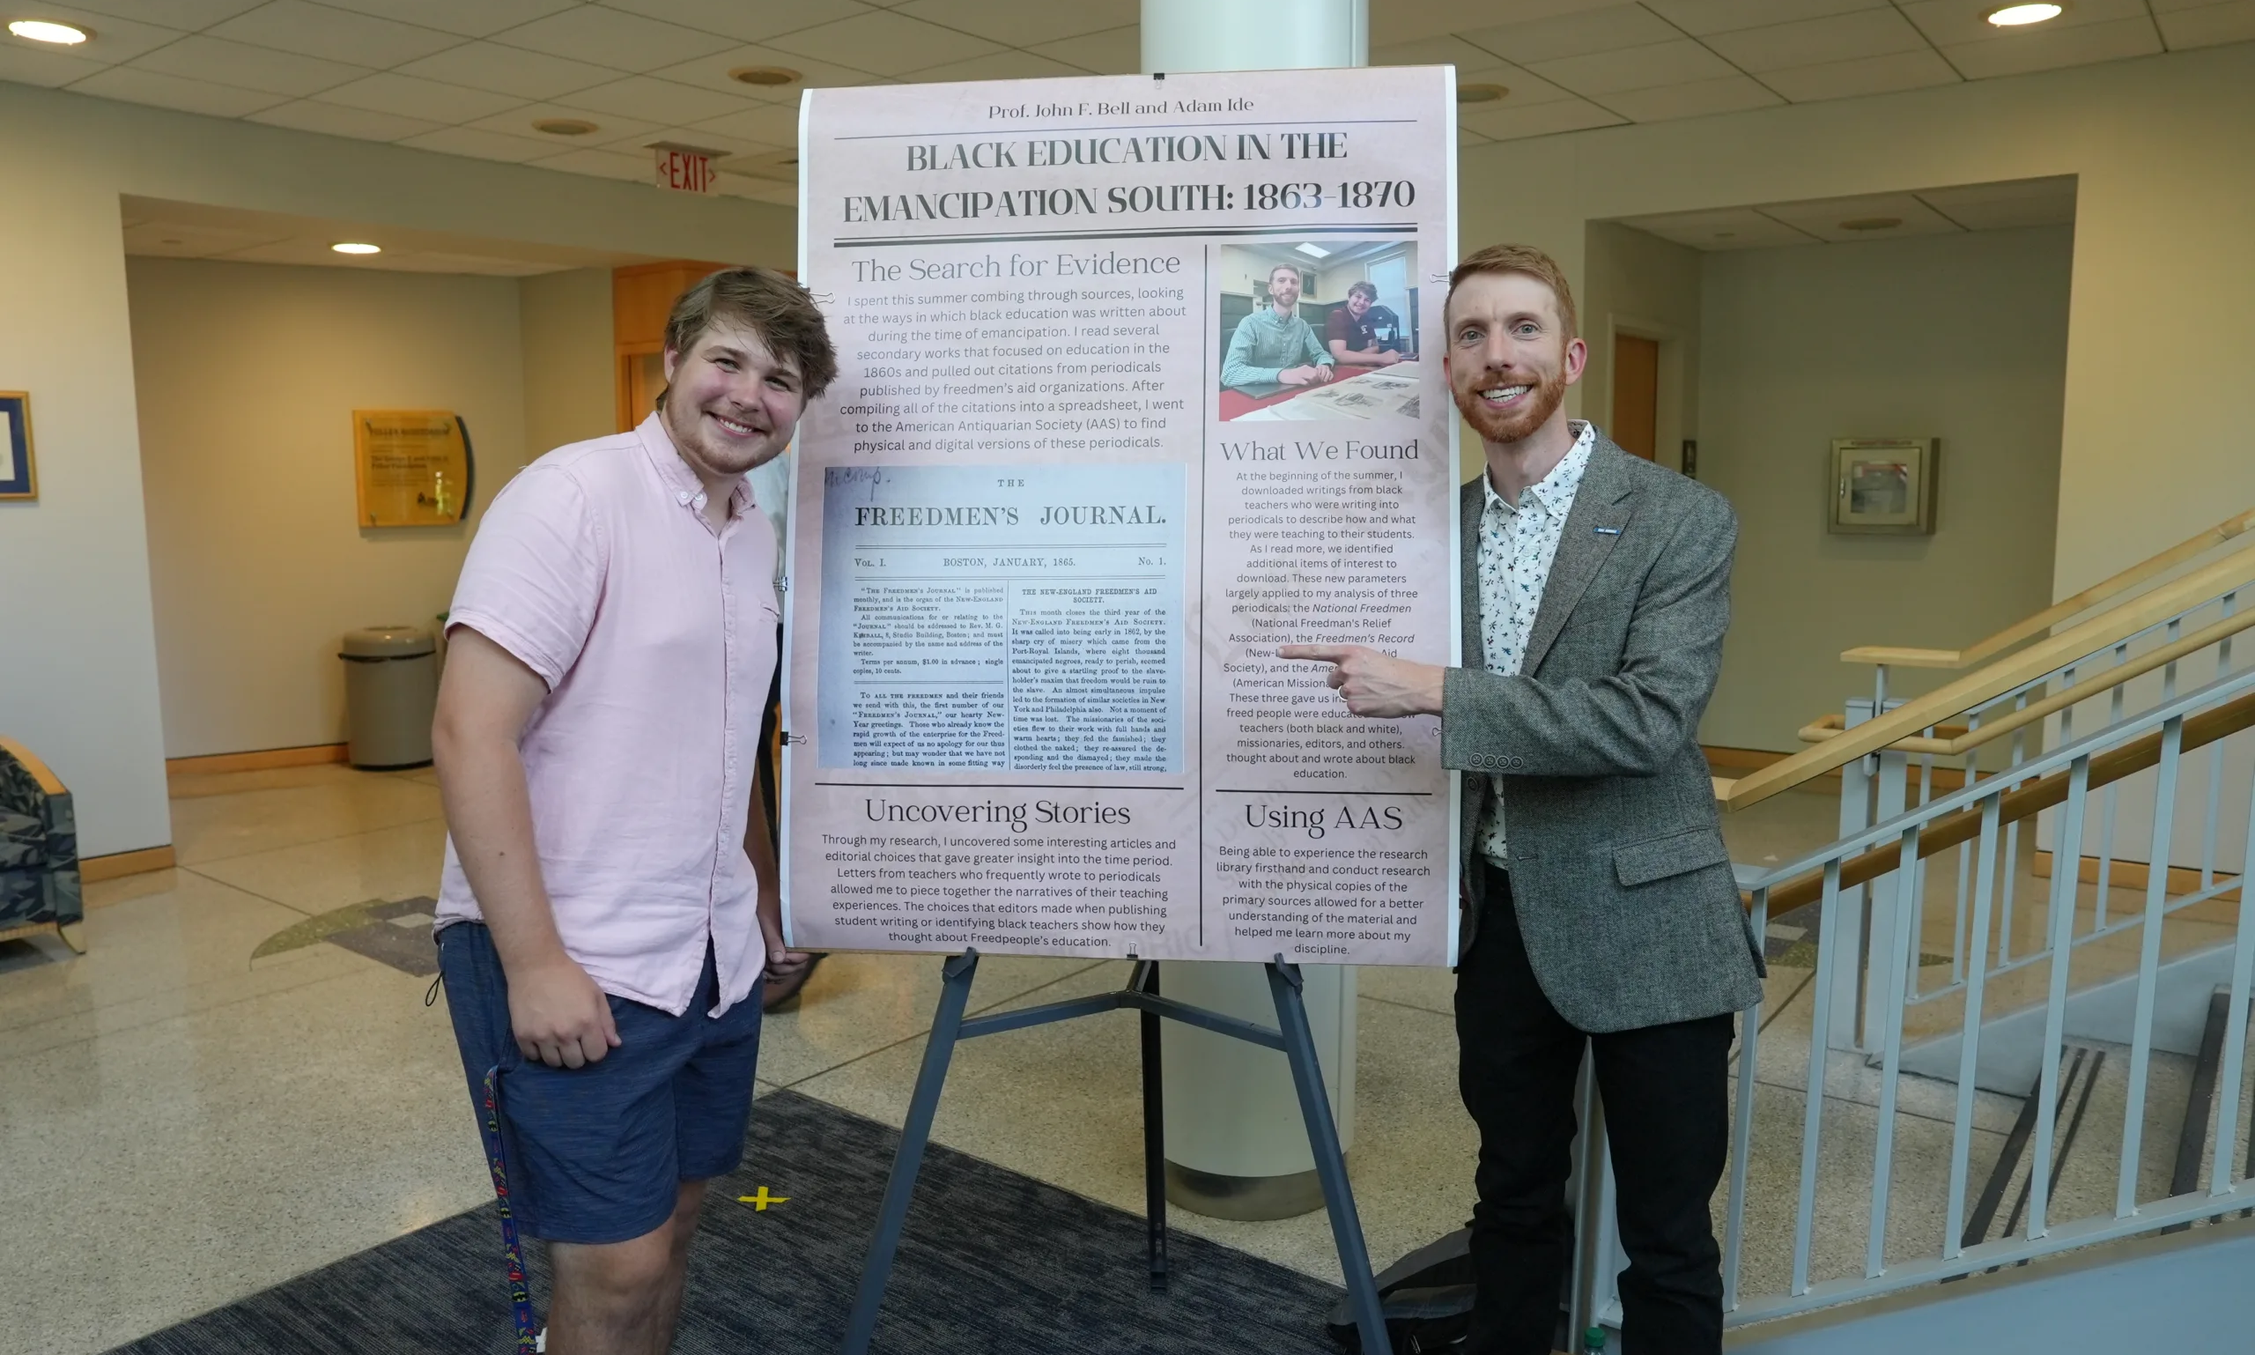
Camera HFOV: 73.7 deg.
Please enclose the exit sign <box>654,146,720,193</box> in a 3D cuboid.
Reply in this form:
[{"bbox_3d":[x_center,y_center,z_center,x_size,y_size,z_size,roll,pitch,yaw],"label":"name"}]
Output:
[{"bbox_3d":[-1.925,-2.222,6.600,0.050,0.185,0.330,5,10,37],"label":"exit sign"}]

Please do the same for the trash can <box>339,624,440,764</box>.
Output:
[{"bbox_3d":[-3.900,0.100,8.000,0.450,0.730,0.450,-4,8,-26],"label":"trash can"}]

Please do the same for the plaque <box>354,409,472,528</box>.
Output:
[{"bbox_3d":[-3.810,-1.118,8.070,0.565,0.605,0.050,-5,9,-28],"label":"plaque"}]

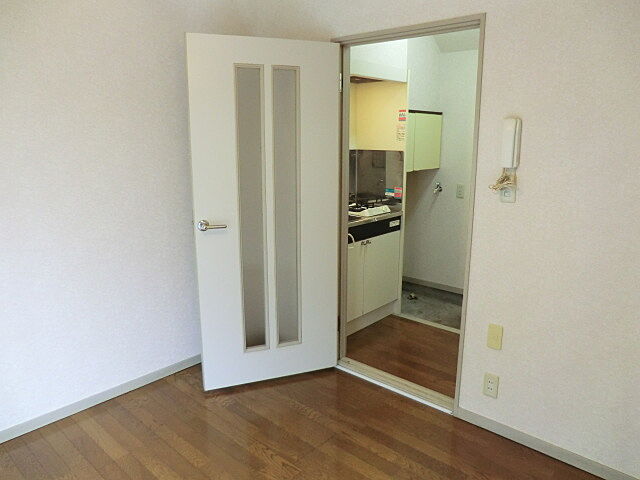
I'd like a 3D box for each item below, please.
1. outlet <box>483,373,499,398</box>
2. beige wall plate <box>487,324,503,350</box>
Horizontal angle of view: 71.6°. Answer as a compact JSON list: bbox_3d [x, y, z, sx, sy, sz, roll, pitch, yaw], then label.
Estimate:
[{"bbox_3d":[0.845,0.720,2.192,0.069,0.120,0.010,10,15,40],"label":"outlet"},{"bbox_3d":[0.881,0.488,2.226,0.070,0.120,0.010,10,15,40],"label":"beige wall plate"}]

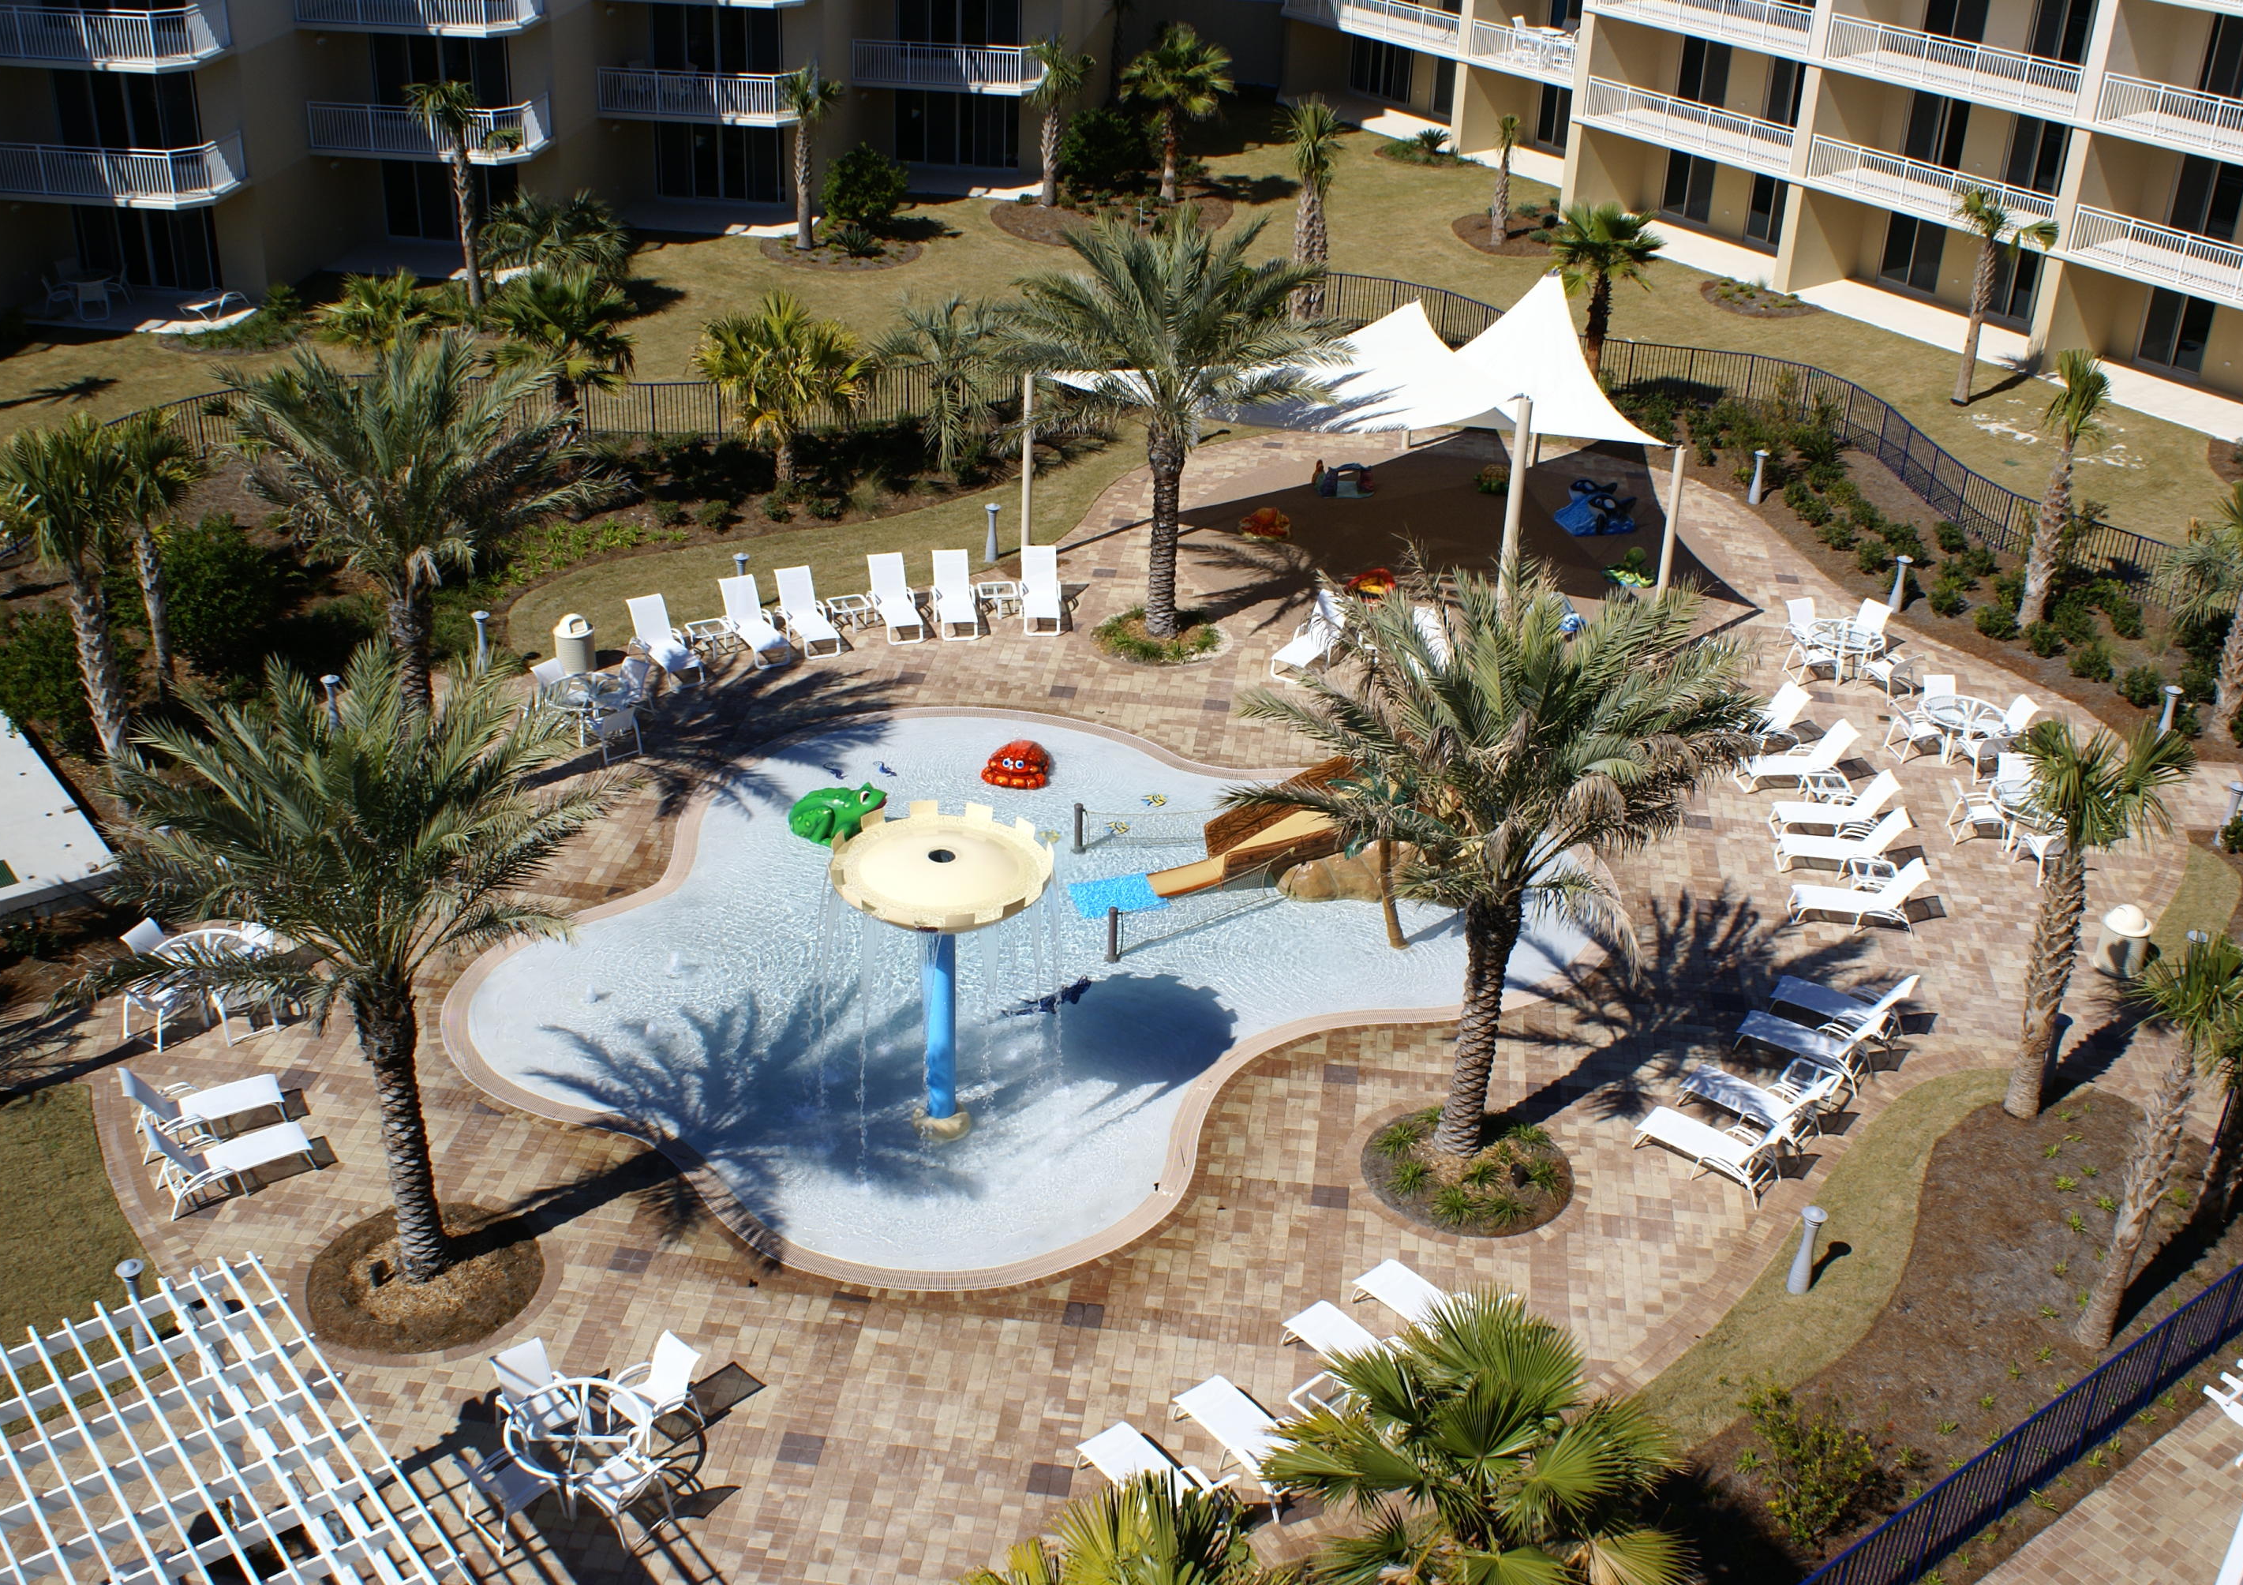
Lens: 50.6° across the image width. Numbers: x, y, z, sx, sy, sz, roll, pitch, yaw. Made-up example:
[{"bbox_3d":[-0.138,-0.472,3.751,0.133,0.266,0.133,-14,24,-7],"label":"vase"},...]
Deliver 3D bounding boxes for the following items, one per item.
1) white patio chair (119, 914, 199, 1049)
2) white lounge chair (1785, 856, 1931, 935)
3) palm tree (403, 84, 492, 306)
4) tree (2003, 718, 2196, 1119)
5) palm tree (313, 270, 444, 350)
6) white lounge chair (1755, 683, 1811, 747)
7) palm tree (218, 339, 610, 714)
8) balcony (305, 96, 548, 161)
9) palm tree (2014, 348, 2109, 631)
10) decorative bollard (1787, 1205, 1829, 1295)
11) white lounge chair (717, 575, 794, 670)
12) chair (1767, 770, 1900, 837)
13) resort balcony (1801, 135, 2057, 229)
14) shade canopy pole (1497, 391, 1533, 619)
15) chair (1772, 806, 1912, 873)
[{"bbox_3d":[-11.587,2.293,28.534,0.860,1.000,0.740,4,27,4],"label":"white patio chair"},{"bbox_3d":[10.203,1.370,32.816,1.740,0.900,0.670,4,27,4],"label":"white lounge chair"},{"bbox_3d":[-15.530,-13.770,55.002,1.850,5.300,1.850,2,27,0],"label":"palm tree"},{"bbox_3d":[11.064,1.686,27.710,2.214,4.830,2.214,2,27,0],"label":"tree"},{"bbox_3d":[-16.274,-10.464,51.929,2.900,2.050,2.900,1,29,0],"label":"palm tree"},{"bbox_3d":[9.893,-1.085,37.049,1.750,0.960,0.680,-9,29,-21],"label":"white lounge chair"},{"bbox_3d":[-9.774,-2.646,32.971,5.400,7.200,5.400,1,29,0],"label":"palm tree"},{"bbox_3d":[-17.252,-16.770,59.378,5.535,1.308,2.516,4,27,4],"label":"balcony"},{"bbox_3d":[16.332,-5.204,41.386,1.350,4.950,1.350,2,27,-1],"label":"palm tree"},{"bbox_3d":[7.591,5.079,26.185,0.290,1.080,0.290,1,29,0],"label":"decorative bollard"},{"bbox_3d":[-6.087,-2.842,39.394,0.680,0.960,1.700,-12,31,-25],"label":"white lounge chair"},{"bbox_3d":[10.591,0.175,35.192,1.740,0.900,0.670,2,27,0],"label":"chair"},{"bbox_3d":[21.162,-15.266,59.960,2.200,1.280,7.980,-13,30,-28],"label":"resort balcony"},{"bbox_3d":[6.516,-4.386,39.766,0.210,4.600,0.210,2,27,-1],"label":"shade canopy pole"},{"bbox_3d":[10.433,0.694,34.309,1.760,0.910,0.700,4,29,5],"label":"chair"}]

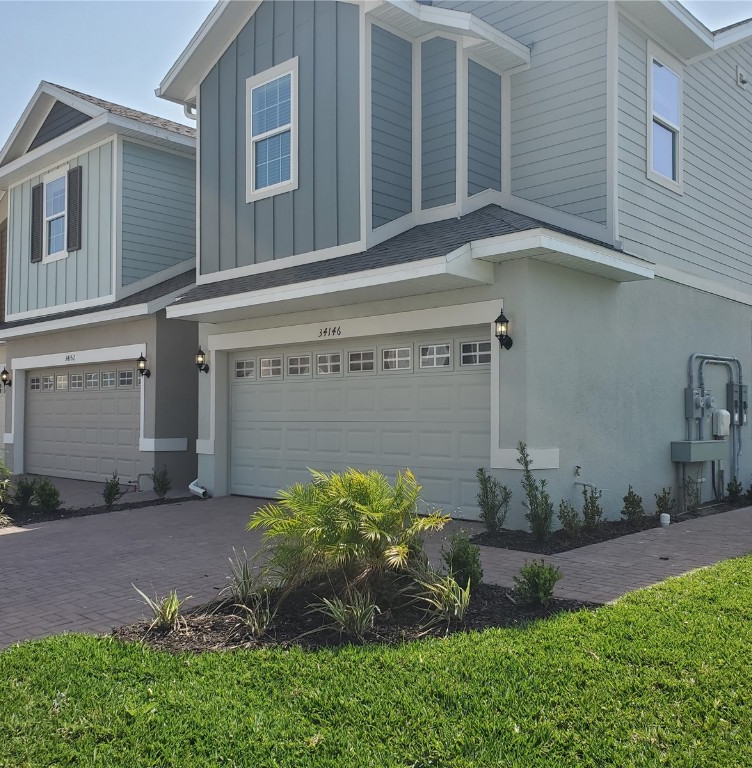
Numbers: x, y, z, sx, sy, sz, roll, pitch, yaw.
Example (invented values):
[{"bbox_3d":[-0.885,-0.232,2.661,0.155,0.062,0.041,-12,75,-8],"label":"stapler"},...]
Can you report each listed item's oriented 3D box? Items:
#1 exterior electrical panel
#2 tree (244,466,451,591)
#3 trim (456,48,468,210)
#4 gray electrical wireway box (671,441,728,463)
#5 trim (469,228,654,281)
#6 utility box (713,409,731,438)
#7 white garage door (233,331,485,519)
[{"bbox_3d":[5.602,0.328,11.892,0.120,0.634,0.625,-2,-3,43],"label":"exterior electrical panel"},{"bbox_3d":[-0.200,1.059,5.600,1.400,0.900,1.350,0,-2,-2],"label":"tree"},{"bbox_3d":[1.085,-3.173,9.662,0.120,2.070,0.120,-2,-3,43],"label":"trim"},{"bbox_3d":[4.429,0.909,10.513,0.260,0.254,1.290,-2,-3,43],"label":"gray electrical wireway box"},{"bbox_3d":[2.108,-1.333,8.367,0.810,0.200,2.510,-2,-3,43],"label":"trim"},{"bbox_3d":[5.109,0.576,11.348,0.130,0.385,0.380,-2,-3,43],"label":"utility box"},{"bbox_3d":[-0.368,0.492,9.779,4.877,2.110,0.090,-2,-3,43],"label":"white garage door"}]

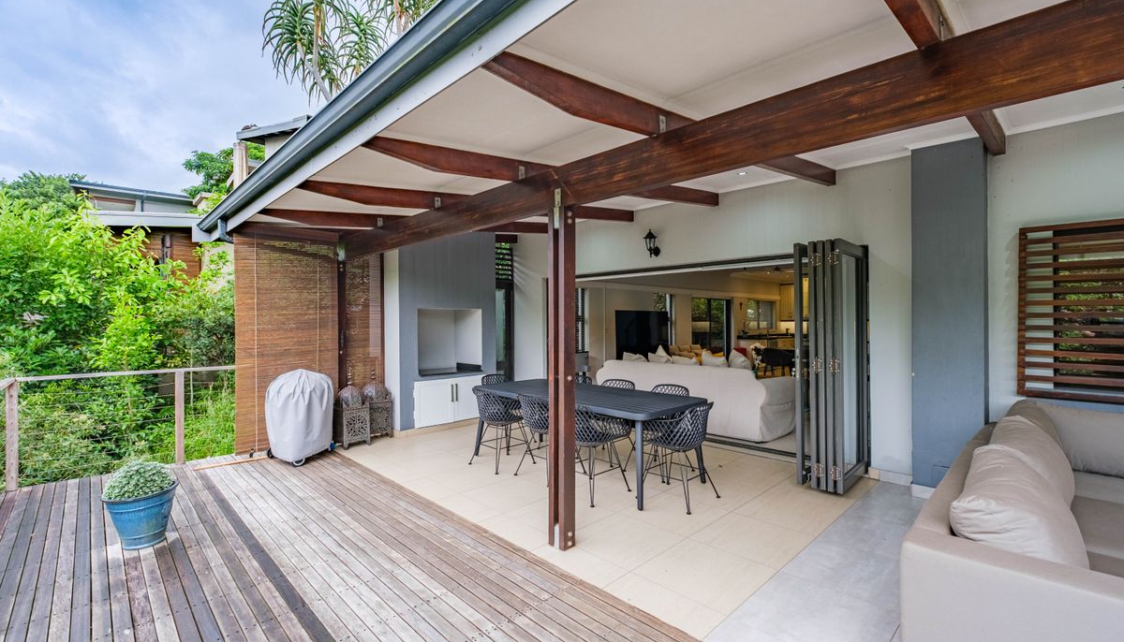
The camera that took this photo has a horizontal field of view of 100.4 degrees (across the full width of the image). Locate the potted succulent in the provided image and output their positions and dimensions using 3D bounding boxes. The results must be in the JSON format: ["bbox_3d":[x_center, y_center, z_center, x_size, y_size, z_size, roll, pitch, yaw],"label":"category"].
[{"bbox_3d":[-2.768,1.217,3.096,0.385,0.490,0.385,0,0,-44],"label":"potted succulent"}]

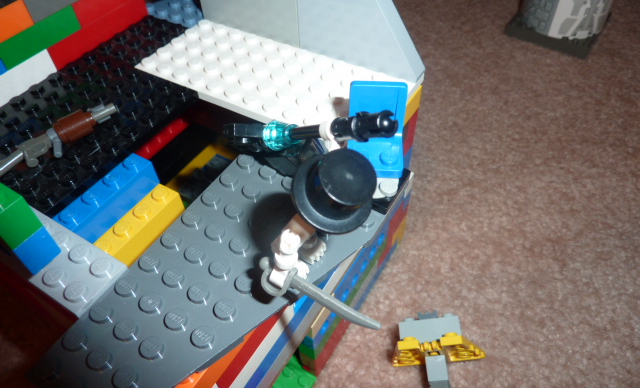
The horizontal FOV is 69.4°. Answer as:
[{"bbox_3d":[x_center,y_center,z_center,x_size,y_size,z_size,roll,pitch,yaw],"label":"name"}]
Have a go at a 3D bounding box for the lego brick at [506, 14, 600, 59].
[{"bbox_3d":[0.203,-0.145,0.395,0.064,0.011,0.064,28,55,24],"label":"lego brick"}]

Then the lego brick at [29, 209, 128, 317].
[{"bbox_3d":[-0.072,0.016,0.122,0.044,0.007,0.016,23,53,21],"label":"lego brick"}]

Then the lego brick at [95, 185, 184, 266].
[{"bbox_3d":[-0.057,0.011,0.146,0.008,0.011,0.032,23,53,21],"label":"lego brick"}]

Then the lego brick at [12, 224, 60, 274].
[{"bbox_3d":[-0.076,0.011,0.116,0.016,0.010,0.008,23,53,21],"label":"lego brick"}]

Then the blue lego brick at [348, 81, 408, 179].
[{"bbox_3d":[0.016,-0.018,0.132,0.016,0.020,0.017,3,48,5],"label":"blue lego brick"}]

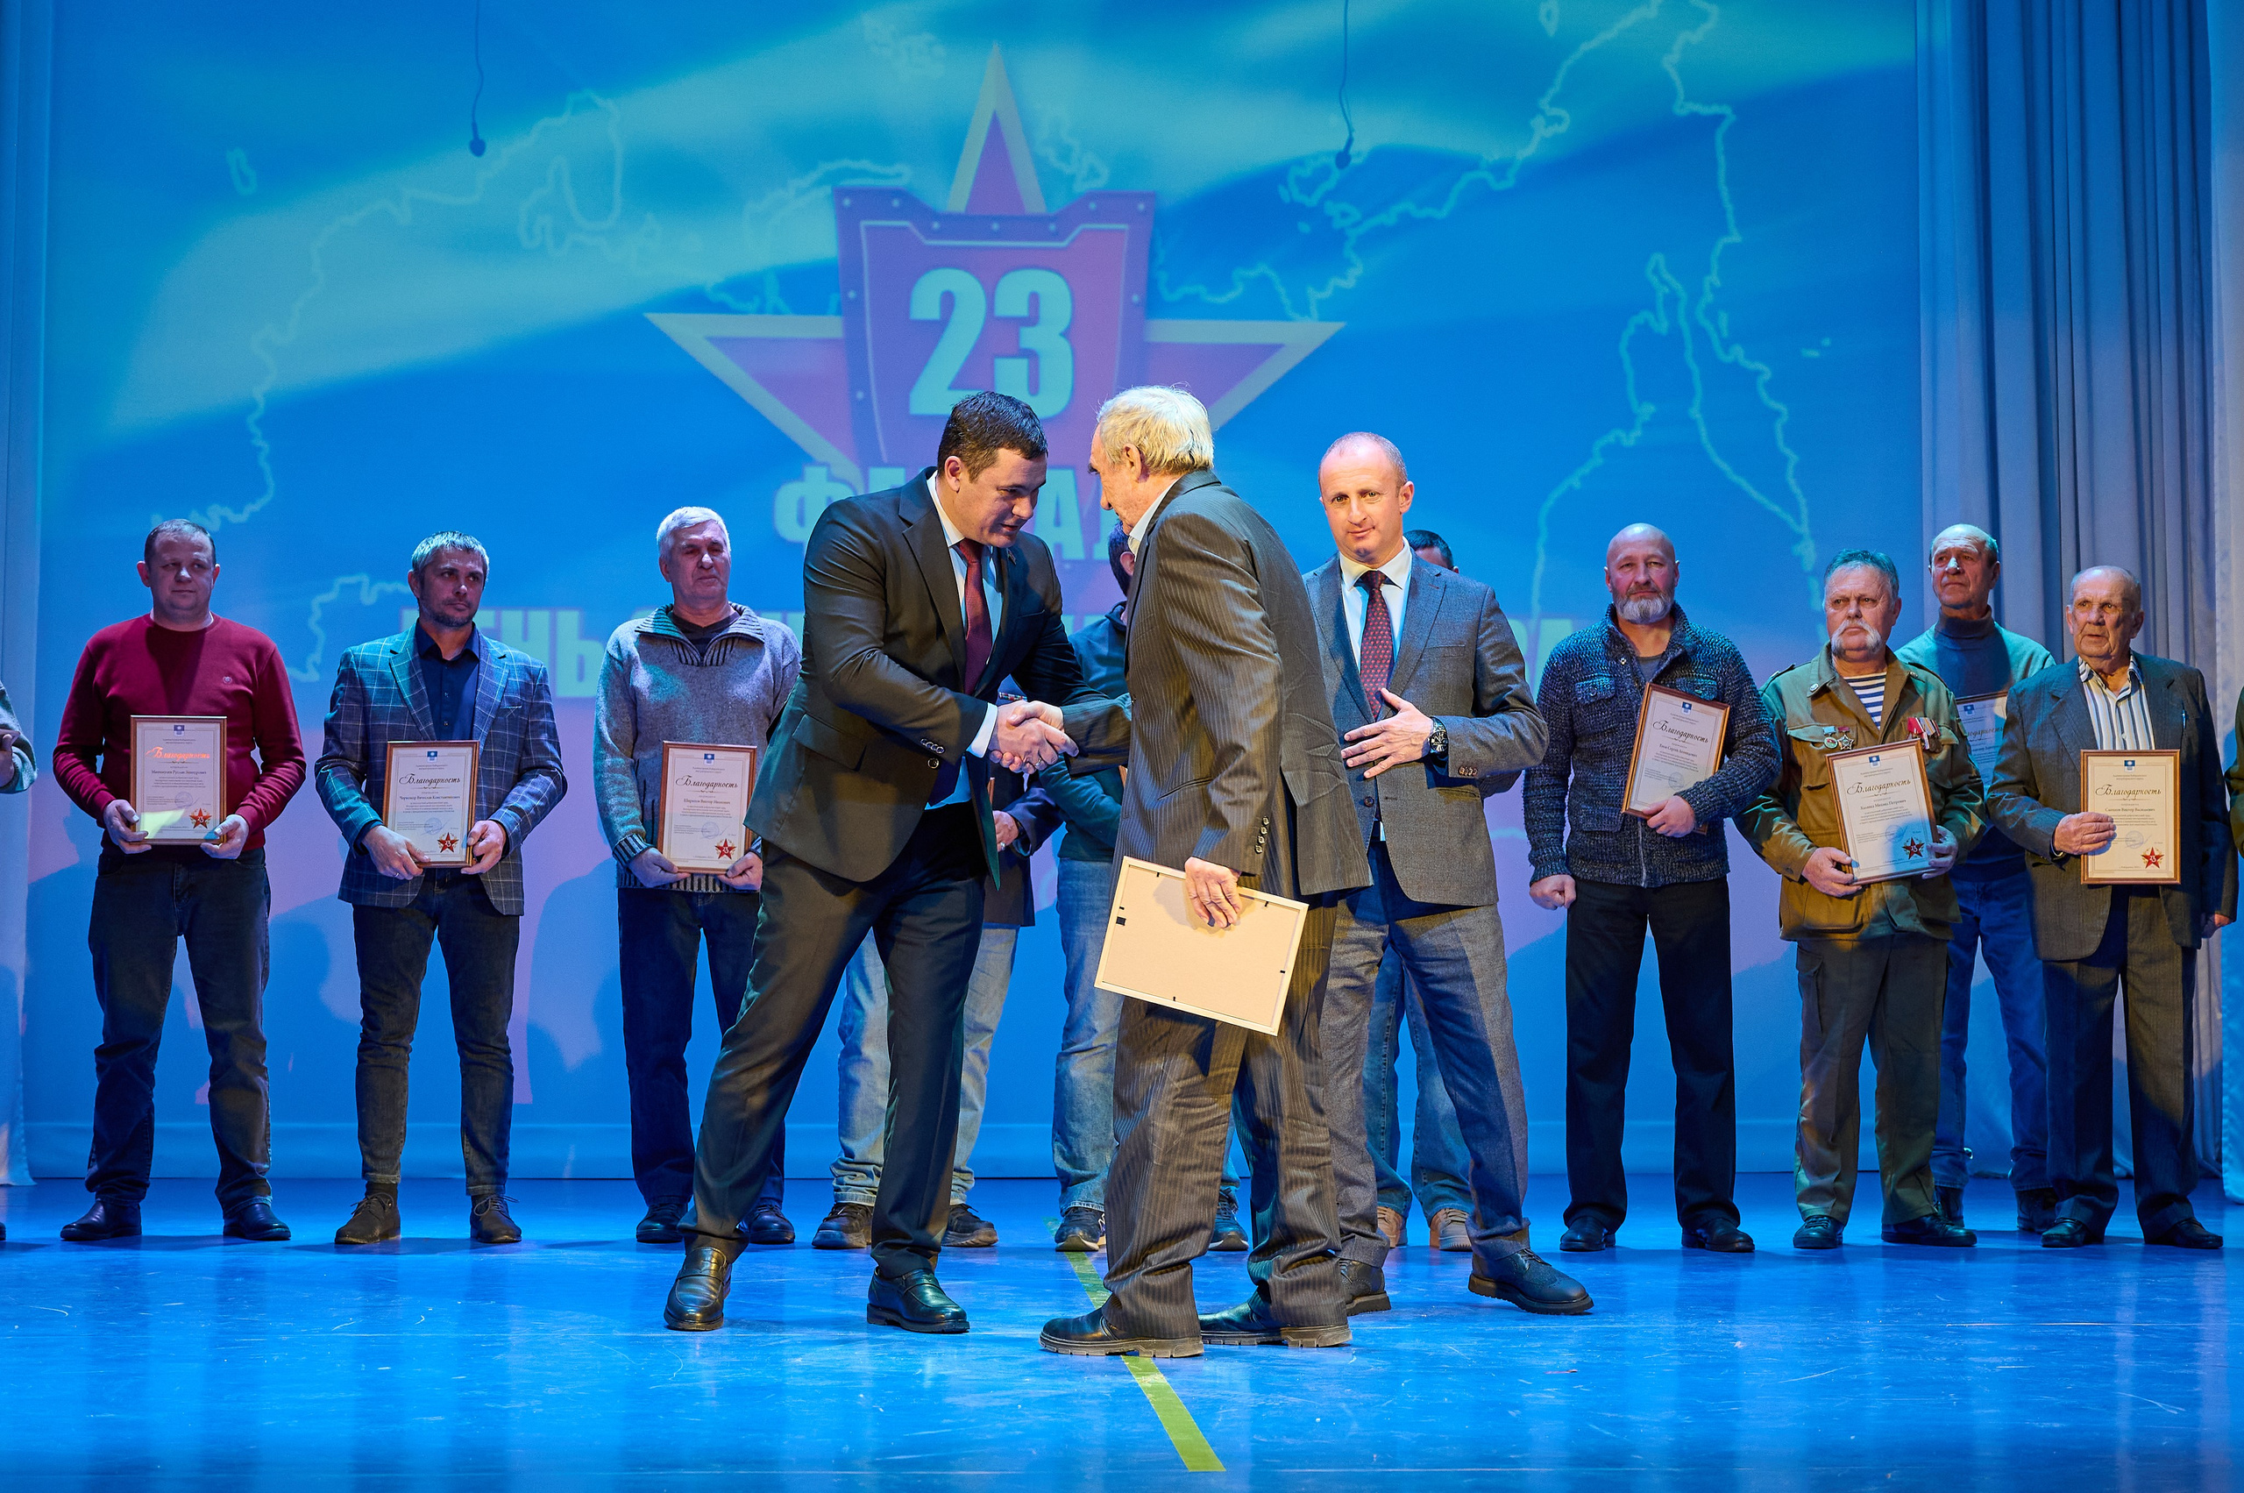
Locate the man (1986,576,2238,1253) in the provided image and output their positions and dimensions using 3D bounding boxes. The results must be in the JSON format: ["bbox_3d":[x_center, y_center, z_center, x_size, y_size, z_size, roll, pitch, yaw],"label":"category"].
[{"bbox_3d":[2.441,0.385,6.928,0.600,1.669,0.420,-1,-5,11],"label":"man"}]

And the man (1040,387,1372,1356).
[{"bbox_3d":[0.153,0.211,5.057,0.620,1.740,0.540,-1,-4,22],"label":"man"}]

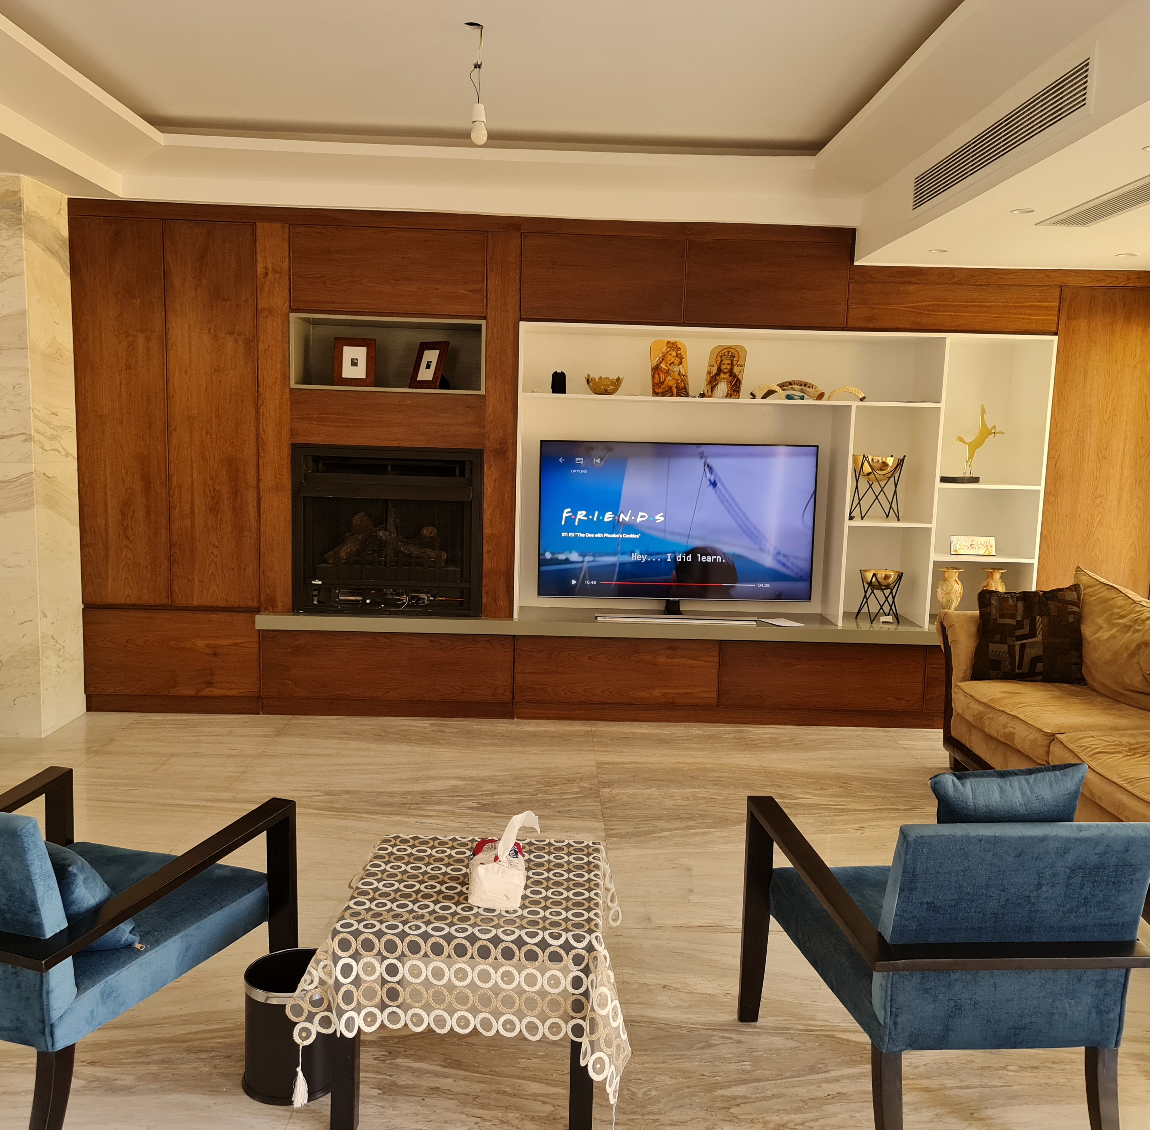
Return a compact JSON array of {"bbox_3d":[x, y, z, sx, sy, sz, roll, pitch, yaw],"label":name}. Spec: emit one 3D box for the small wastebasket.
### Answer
[{"bbox_3d":[-0.656,1.067,2.534,0.231,0.262,0.231,1,7,-1],"label":"small wastebasket"}]

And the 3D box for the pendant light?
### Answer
[{"bbox_3d":[-0.338,-1.655,3.748,0.075,0.385,0.070,1,7,-1],"label":"pendant light"}]

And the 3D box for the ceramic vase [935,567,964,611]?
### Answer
[{"bbox_3d":[1.980,0.160,5.801,0.142,0.295,0.142,1,7,-1],"label":"ceramic vase"}]

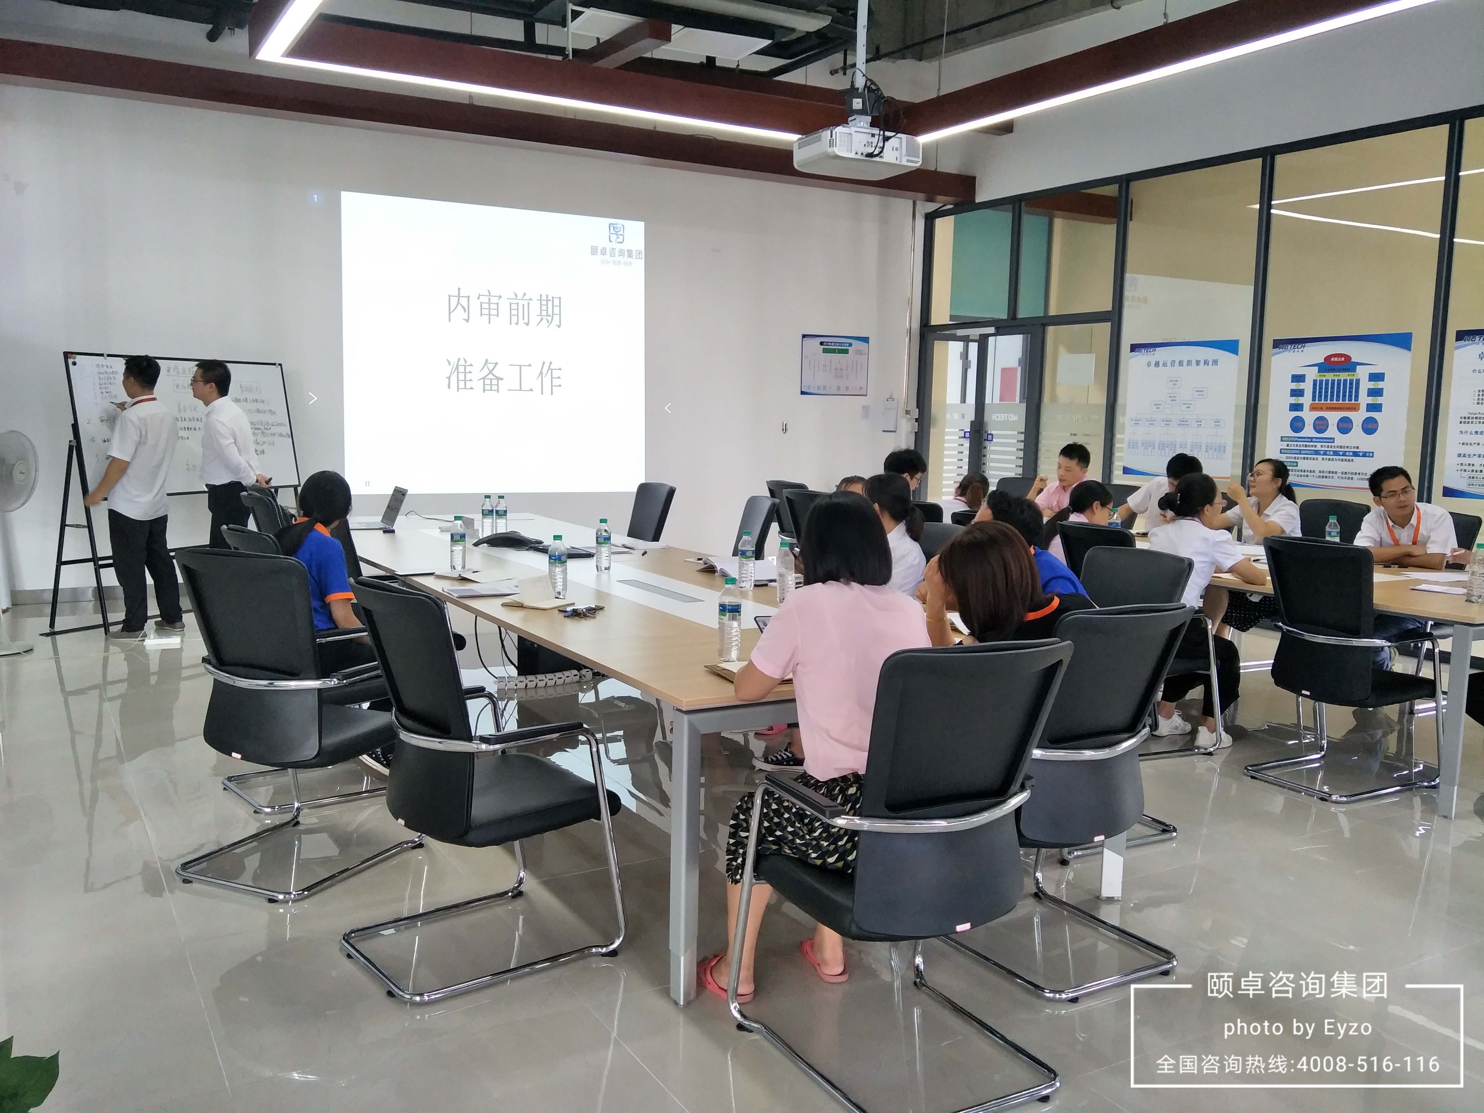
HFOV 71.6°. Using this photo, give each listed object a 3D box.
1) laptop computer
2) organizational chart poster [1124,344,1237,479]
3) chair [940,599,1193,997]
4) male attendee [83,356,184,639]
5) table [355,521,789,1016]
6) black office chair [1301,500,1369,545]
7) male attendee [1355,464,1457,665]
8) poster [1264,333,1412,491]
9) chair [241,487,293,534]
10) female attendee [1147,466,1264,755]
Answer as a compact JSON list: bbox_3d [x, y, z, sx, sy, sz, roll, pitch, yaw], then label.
[{"bbox_3d":[-1.884,-0.241,5.223,0.324,0.210,0.321,-2,8,-25],"label":"laptop computer"},{"bbox_3d":[3.154,-1.065,7.443,0.012,0.980,0.849,-2,8,-25],"label":"organizational chart poster"},{"bbox_3d":[0.841,0.602,2.857,0.570,1.000,0.630,-3,9,-33],"label":"chair"},{"bbox_3d":[-3.537,-0.356,6.013,0.444,1.630,0.482,7,9,38],"label":"male attendee"},{"bbox_3d":[-0.827,0.411,4.856,1.500,0.740,4.750,-4,9,-34],"label":"table"},{"bbox_3d":[3.440,0.187,6.172,0.630,1.000,0.570,-3,9,-32],"label":"black office chair"},{"bbox_3d":[3.434,0.192,5.251,0.750,1.250,0.520,-4,9,-37],"label":"male attendee"},{"bbox_3d":[4.029,-0.971,6.950,0.020,1.020,0.910,-4,9,-36],"label":"poster"},{"bbox_3d":[-2.220,0.184,5.310,0.630,1.000,0.570,-3,9,-32],"label":"chair"},{"bbox_3d":[1.934,0.229,4.379,0.688,1.200,0.510,-2,8,-25],"label":"female attendee"}]

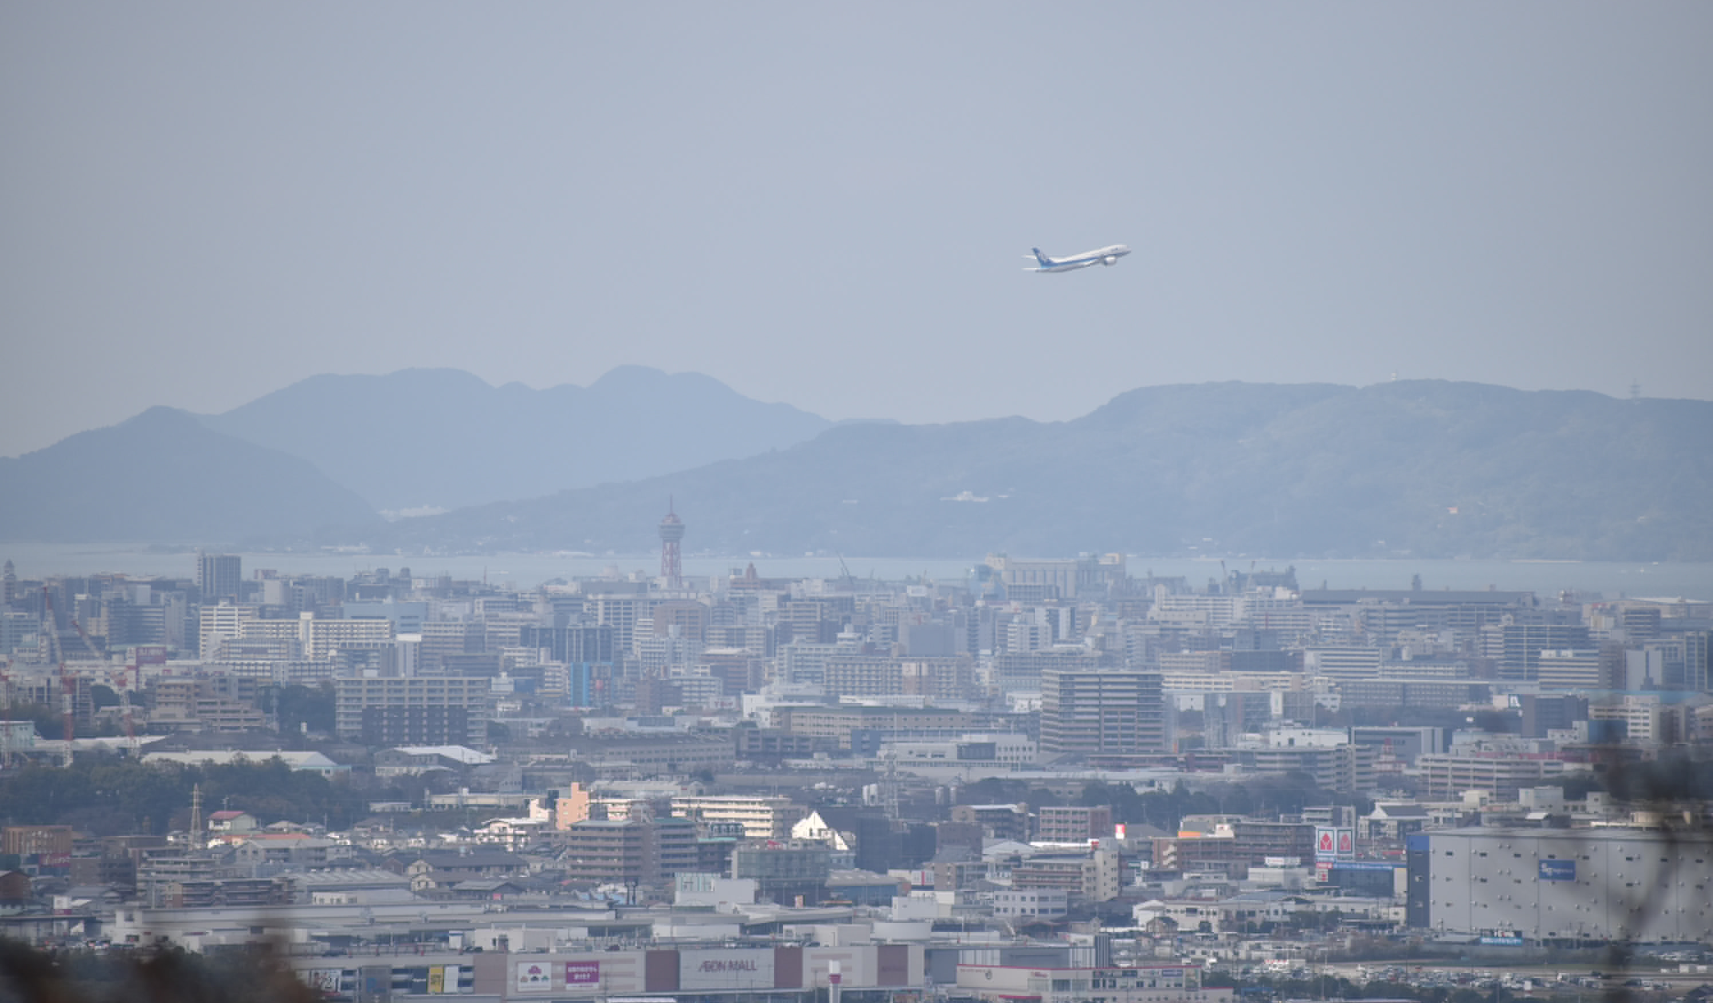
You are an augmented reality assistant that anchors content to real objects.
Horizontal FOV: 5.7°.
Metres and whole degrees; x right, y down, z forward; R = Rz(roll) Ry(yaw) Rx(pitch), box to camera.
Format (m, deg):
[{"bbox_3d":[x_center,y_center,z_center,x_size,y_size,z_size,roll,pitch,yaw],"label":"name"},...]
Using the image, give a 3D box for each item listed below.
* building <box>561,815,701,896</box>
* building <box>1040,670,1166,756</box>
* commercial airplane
[{"bbox_3d":[-68.400,108.360,5200.000,23.500,24.500,33.000,0,1,40],"label":"building"},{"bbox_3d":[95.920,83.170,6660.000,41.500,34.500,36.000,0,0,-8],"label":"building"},{"bbox_3d":[110.690,-122.340,8440.000,59.800,16.600,60.100,-14,10,-35],"label":"commercial airplane"}]

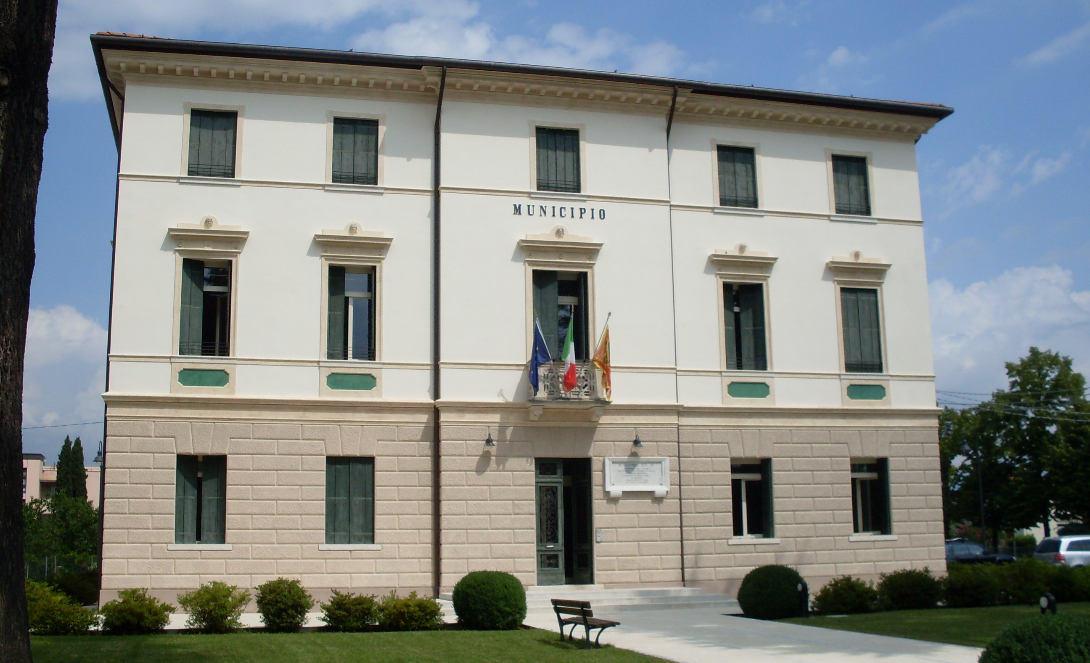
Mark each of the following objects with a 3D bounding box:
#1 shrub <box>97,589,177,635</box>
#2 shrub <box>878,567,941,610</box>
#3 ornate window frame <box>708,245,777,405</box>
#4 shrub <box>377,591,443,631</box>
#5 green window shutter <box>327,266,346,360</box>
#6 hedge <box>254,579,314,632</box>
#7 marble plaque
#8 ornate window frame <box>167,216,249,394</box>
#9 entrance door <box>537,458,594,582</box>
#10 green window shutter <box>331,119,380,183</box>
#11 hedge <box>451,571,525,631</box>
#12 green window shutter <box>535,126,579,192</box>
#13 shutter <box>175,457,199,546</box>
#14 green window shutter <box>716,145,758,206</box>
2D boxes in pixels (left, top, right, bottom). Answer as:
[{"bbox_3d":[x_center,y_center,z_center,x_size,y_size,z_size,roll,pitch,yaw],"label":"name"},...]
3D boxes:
[{"bbox_3d":[-7.594,5.214,22.300,1.397,0.844,1.300,2,-11,-14],"label":"shrub"},{"bbox_3d":[7.973,5.636,26.189,1.407,0.873,1.266,2,-11,-15],"label":"shrub"},{"bbox_3d":[5.859,-0.231,35.037,2.030,4.760,0.400,2,-11,-14],"label":"ornate window frame"},{"bbox_3d":[-2.563,5.311,22.756,1.255,0.711,1.130,2,-11,-15],"label":"shrub"},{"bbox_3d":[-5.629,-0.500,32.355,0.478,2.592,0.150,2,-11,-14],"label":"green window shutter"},{"bbox_3d":[-4.935,5.194,22.700,1.099,1.018,1.050,2,-11,-14],"label":"hedge"},{"bbox_3d":[2.356,3.741,30.649,1.765,1.042,0.140,2,-11,-14],"label":"marble plaque"},{"bbox_3d":[-8.831,-0.737,31.265,2.030,4.730,0.400,2,-11,-14],"label":"ornate window frame"},{"bbox_3d":[0.479,4.712,29.749,1.449,3.121,0.200,2,-11,-15],"label":"entrance door"},{"bbox_3d":[-5.248,-4.993,33.184,1.222,1.891,0.070,2,-11,-14],"label":"green window shutter"},{"bbox_3d":[-1.074,5.196,23.153,1.445,1.094,1.445,-1,-11,0],"label":"hedge"},{"bbox_3d":[0.383,-4.901,34.186,1.222,1.891,0.070,2,-11,-14],"label":"green window shutter"},{"bbox_3d":[-9.121,4.291,30.498,0.603,2.241,0.100,2,-11,-14],"label":"shutter"},{"bbox_3d":[5.807,-4.663,36.031,1.222,1.891,0.070,2,-11,-14],"label":"green window shutter"}]

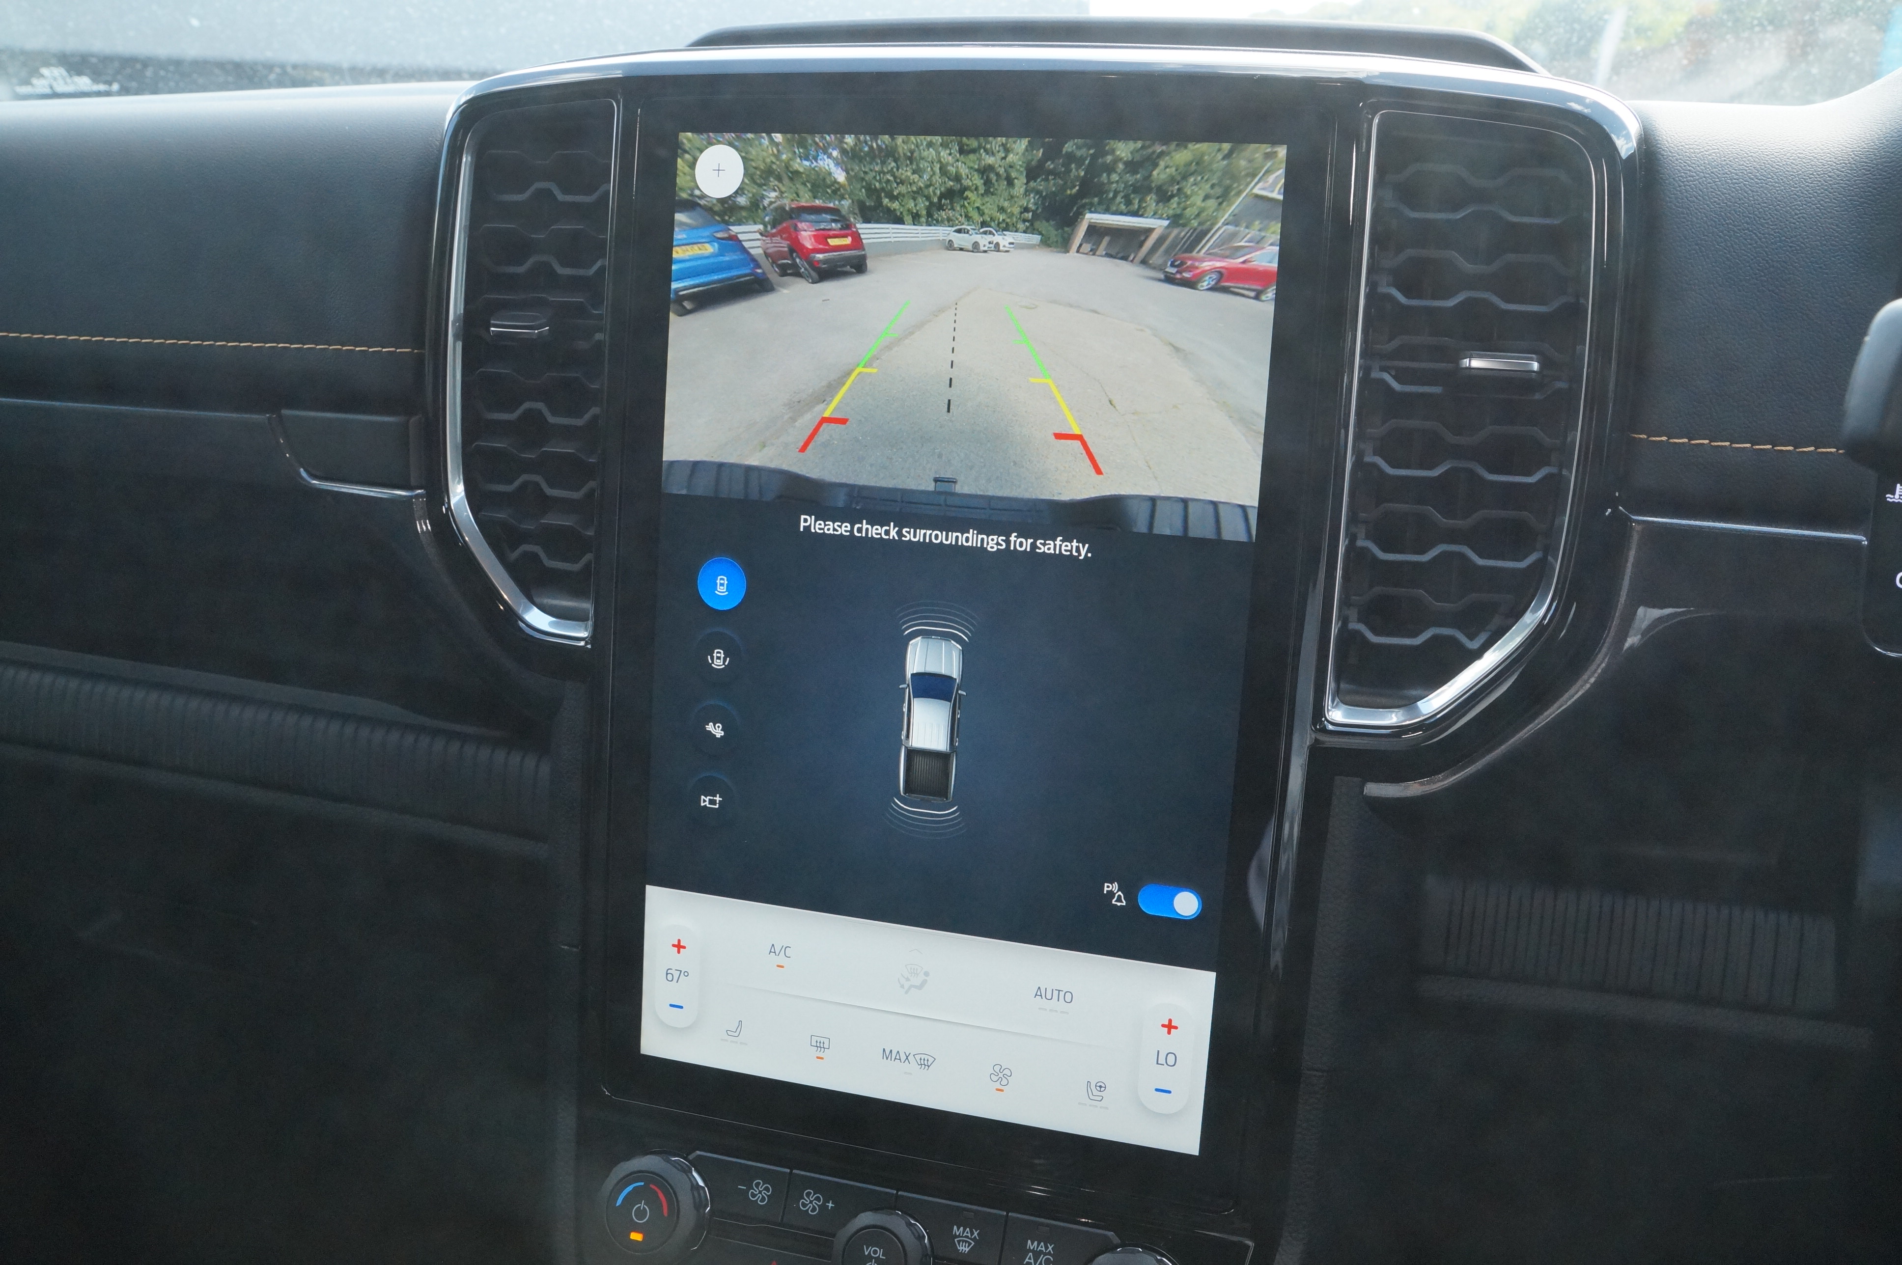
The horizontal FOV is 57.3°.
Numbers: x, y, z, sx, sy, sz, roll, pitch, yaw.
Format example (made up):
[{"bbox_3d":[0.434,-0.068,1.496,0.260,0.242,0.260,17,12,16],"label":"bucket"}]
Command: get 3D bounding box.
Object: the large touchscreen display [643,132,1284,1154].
[{"bbox_3d":[-0.002,0.001,0.468,0.163,0.260,0.015,6,8,16],"label":"large touchscreen display"}]

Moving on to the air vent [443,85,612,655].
[{"bbox_3d":[-0.118,-0.074,0.503,0.056,0.151,0.028,7,8,21],"label":"air vent"}]

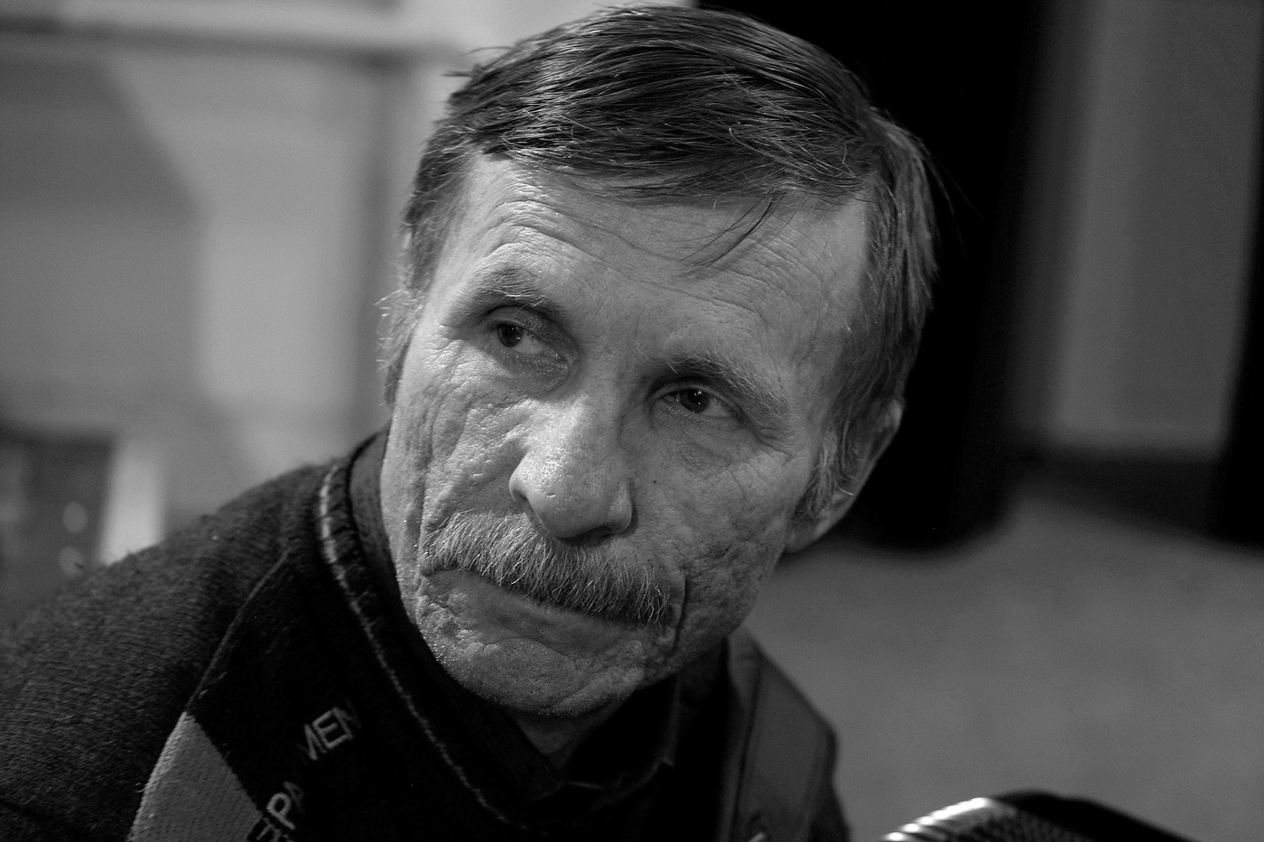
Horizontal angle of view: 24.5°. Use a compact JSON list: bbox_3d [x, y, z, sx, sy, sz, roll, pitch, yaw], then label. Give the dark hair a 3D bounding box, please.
[{"bbox_3d":[0.016,-0.060,1.010,0.172,0.160,0.190,16,7,8],"label":"dark hair"}]

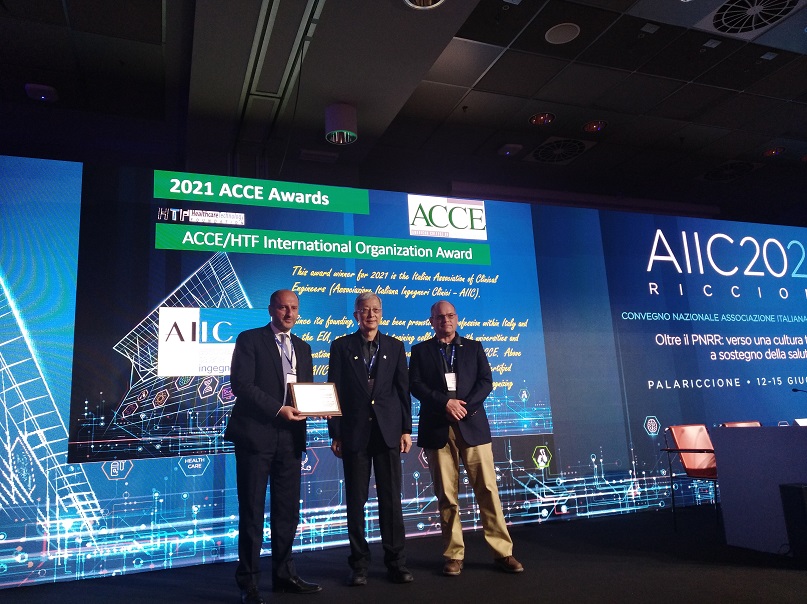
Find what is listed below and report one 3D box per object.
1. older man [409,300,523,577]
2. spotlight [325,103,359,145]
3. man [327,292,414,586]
[{"bbox_3d":[0.379,0.827,3.926,0.600,1.690,0.400,0,-12,-13],"label":"older man"},{"bbox_3d":[-0.467,-1.341,4.560,0.236,0.229,0.236,-3,-11,-1],"label":"spotlight"},{"bbox_3d":[-0.199,0.808,3.831,0.540,1.750,0.360,-2,-11,-7],"label":"man"}]

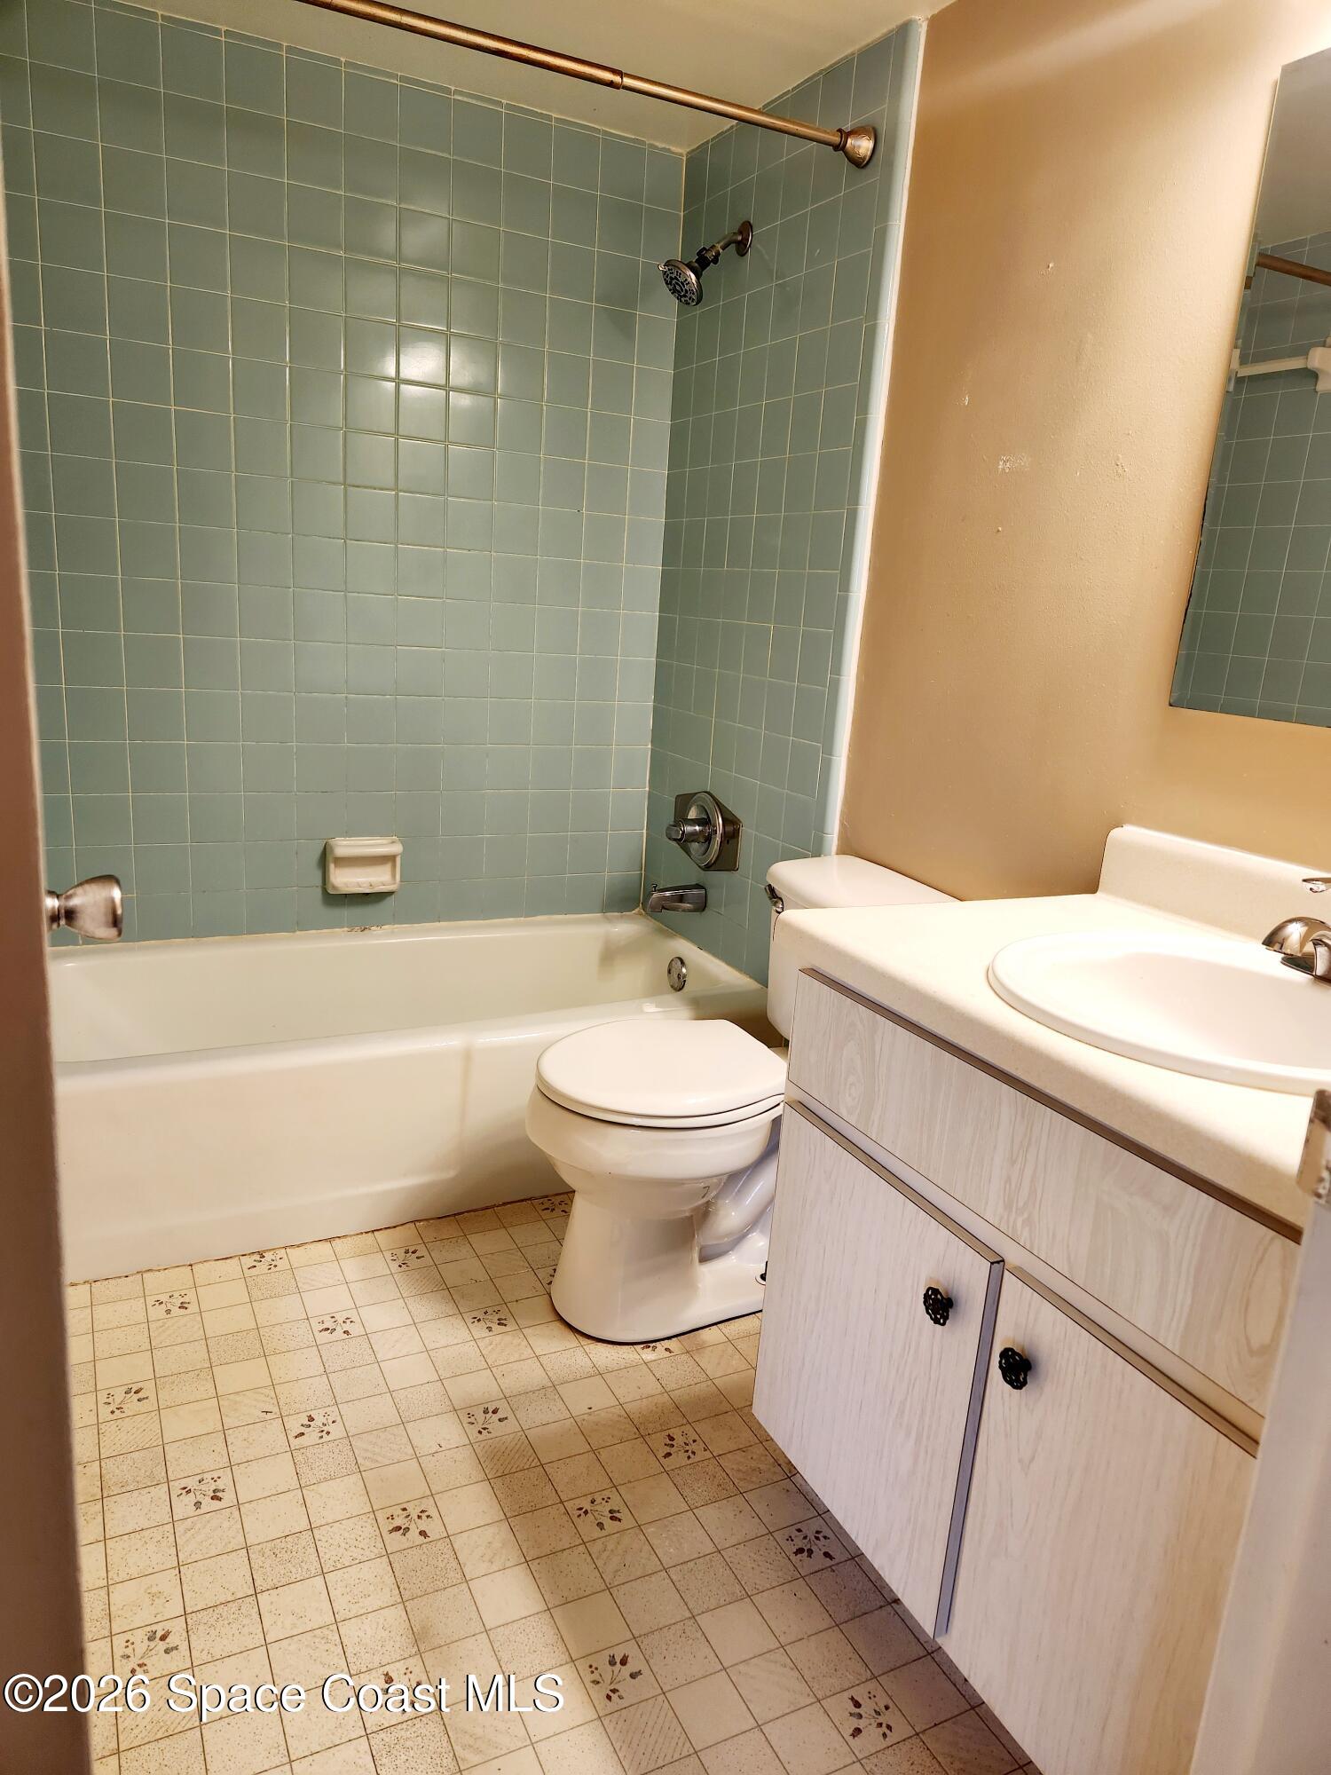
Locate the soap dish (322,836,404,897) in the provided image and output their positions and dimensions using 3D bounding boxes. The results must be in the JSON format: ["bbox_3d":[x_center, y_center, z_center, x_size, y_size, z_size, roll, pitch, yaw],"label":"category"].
[{"bbox_3d":[-0.683,-0.046,2.669,0.166,0.120,0.056,-3,16,-27],"label":"soap dish"}]

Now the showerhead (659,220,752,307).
[{"bbox_3d":[0.076,-1.279,2.400,0.203,0.176,0.086,-3,16,-27],"label":"showerhead"}]

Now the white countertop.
[{"bbox_3d":[0.572,0.135,1.201,0.577,0.068,0.845,-3,16,-27],"label":"white countertop"}]

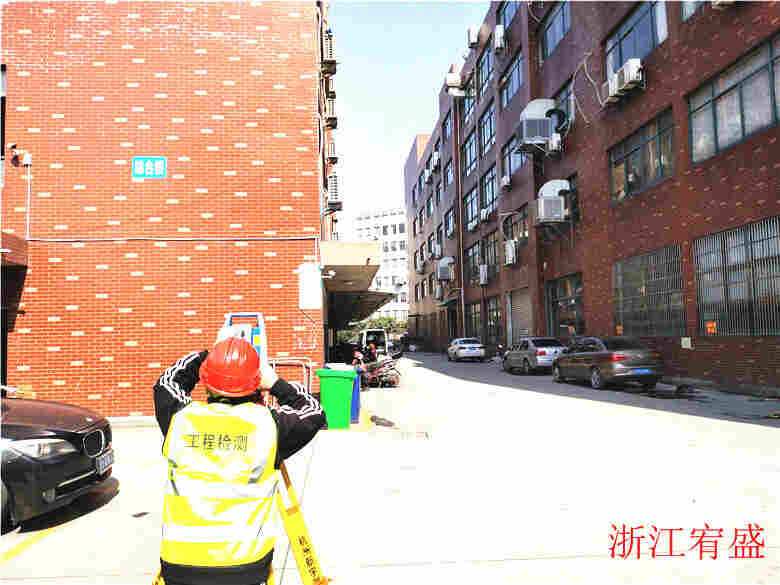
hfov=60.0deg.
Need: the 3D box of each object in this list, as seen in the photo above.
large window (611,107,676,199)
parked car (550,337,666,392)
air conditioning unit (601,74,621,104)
[{"bbox_3d":[8.556,-4.499,23.163,0.150,2.080,4.850,-1,-4,-4],"label":"large window"},{"bbox_3d":[6.595,2.129,21.072,1.790,1.480,4.600,-1,-4,-9],"label":"parked car"},{"bbox_3d":[8.095,-7.411,24.320,0.330,0.700,0.850,-1,-4,-4],"label":"air conditioning unit"}]

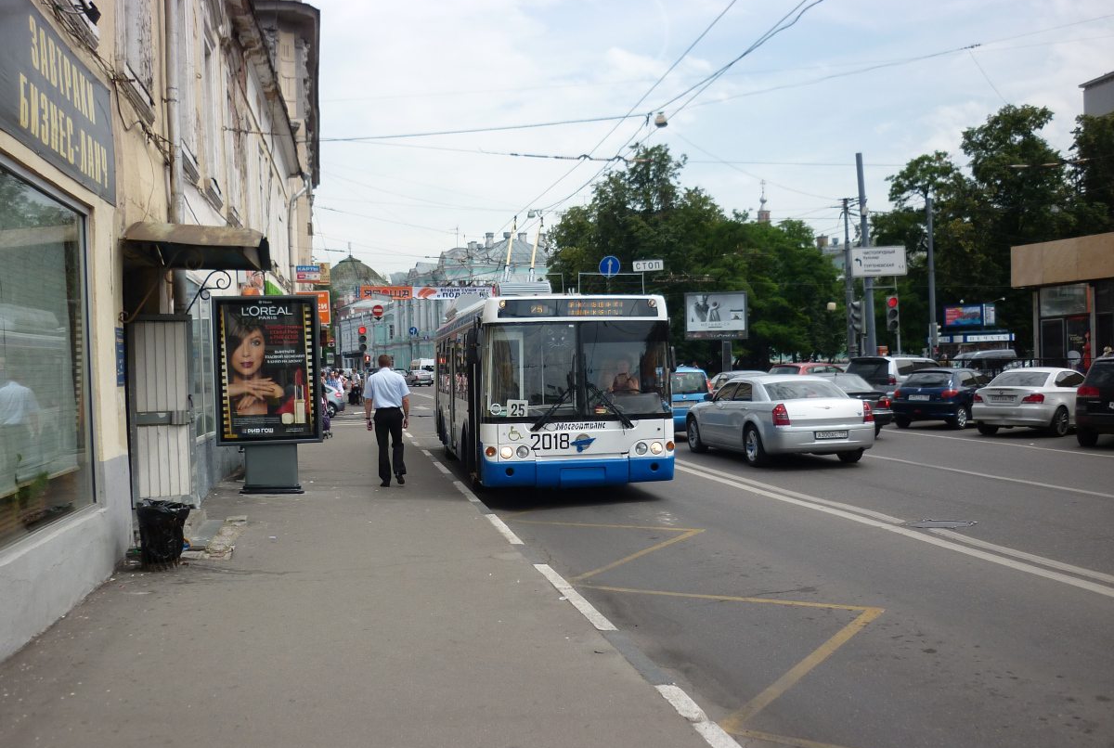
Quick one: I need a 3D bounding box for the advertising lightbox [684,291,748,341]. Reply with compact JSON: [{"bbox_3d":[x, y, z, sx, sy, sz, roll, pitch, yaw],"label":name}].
[{"bbox_3d":[10.010,-3.645,66.500,4.000,2.950,0.350,-2,1,-12],"label":"advertising lightbox"}]

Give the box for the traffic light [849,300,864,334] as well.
[{"bbox_3d":[10.390,-1.994,36.800,0.450,1.160,0.380,-2,1,-15],"label":"traffic light"}]

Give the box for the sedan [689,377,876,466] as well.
[{"bbox_3d":[3.830,0.762,19.100,1.880,1.480,5.000,-1,1,-11],"label":"sedan"}]

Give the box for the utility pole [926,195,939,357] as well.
[{"bbox_3d":[17.134,-3.721,48.500,0.260,8.880,0.260,-1,0,-12],"label":"utility pole"}]

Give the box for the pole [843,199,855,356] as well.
[{"bbox_3d":[12.686,-3.348,46.000,0.330,8.470,0.330,-2,0,-12],"label":"pole"}]

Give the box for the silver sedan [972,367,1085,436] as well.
[{"bbox_3d":[10.660,0.595,23.550,1.750,1.420,4.350,-1,1,40],"label":"silver sedan"}]

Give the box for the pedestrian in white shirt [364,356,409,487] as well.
[{"bbox_3d":[-2.294,0.631,14.300,0.600,1.770,0.420,-2,1,-10],"label":"pedestrian in white shirt"}]

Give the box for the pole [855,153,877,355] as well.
[{"bbox_3d":[10.798,-3.316,37.000,0.320,8.750,0.320,-4,0,-12],"label":"pole"}]

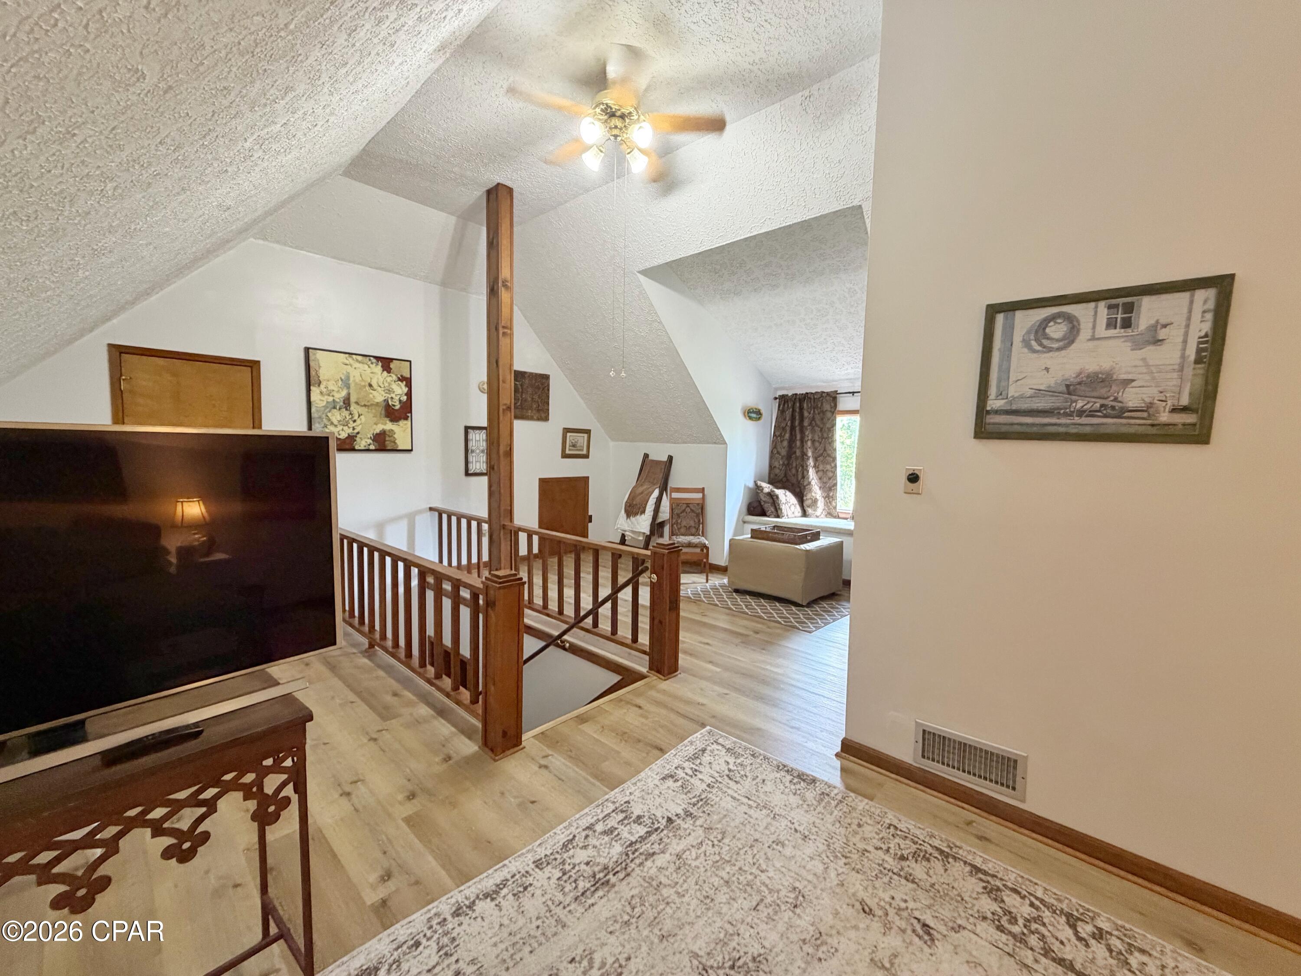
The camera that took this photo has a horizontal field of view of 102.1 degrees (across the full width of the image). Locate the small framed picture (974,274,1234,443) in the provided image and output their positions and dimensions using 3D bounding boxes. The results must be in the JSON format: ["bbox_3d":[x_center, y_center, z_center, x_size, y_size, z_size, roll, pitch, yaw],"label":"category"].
[{"bbox_3d":[1.528,-0.423,1.842,0.648,0.519,0.028,6,7,42],"label":"small framed picture"}]

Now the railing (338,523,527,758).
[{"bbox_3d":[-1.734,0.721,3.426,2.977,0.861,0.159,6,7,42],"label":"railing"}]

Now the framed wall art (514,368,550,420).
[{"bbox_3d":[-1.451,-1.098,6.323,0.030,0.571,0.600,6,7,42],"label":"framed wall art"}]

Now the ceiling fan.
[{"bbox_3d":[-0.178,-2.057,2.828,1.175,0.545,1.175,6,7,42],"label":"ceiling fan"}]

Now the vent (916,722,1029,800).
[{"bbox_3d":[1.304,1.119,2.163,0.396,0.200,0.018,6,7,42],"label":"vent"}]

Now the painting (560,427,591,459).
[{"bbox_3d":[-0.966,-0.576,6.918,0.030,0.396,0.465,6,7,42],"label":"painting"}]

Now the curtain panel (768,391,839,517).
[{"bbox_3d":[1.869,-0.427,6.498,0.909,1.505,0.120,6,7,42],"label":"curtain panel"}]

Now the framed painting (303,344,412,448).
[{"bbox_3d":[-2.701,-0.794,4.958,0.045,0.898,0.910,6,7,42],"label":"framed painting"}]

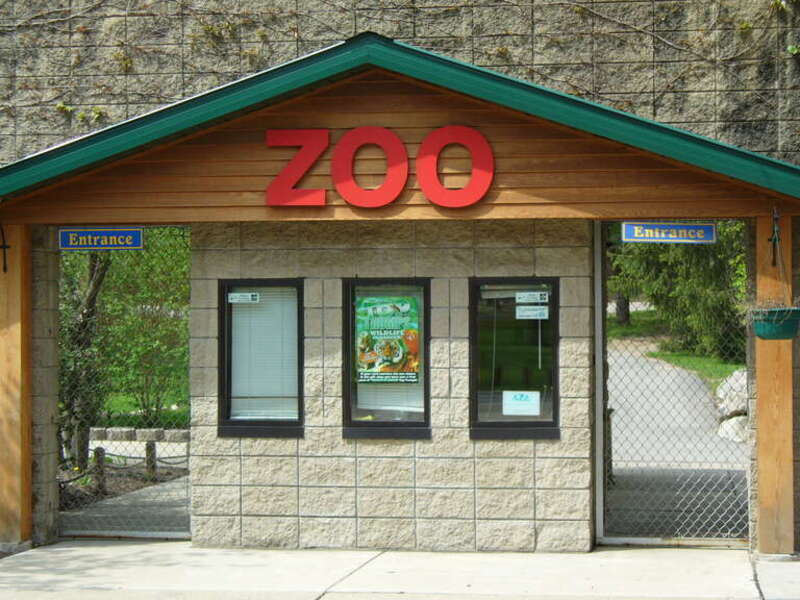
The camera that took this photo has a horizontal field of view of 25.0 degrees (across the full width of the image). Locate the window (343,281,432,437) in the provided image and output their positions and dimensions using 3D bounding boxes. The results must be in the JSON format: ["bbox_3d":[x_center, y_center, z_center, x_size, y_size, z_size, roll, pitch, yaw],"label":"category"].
[{"bbox_3d":[-0.083,0.399,12.314,0.609,1.094,0.100,0,-1,9],"label":"window"}]

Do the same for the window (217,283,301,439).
[{"bbox_3d":[-0.948,0.404,12.449,0.605,1.091,0.100,0,-1,9],"label":"window"}]

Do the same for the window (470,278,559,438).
[{"bbox_3d":[0.781,0.394,12.180,0.609,1.088,0.100,0,-1,9],"label":"window"}]

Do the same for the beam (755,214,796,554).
[{"bbox_3d":[2.424,0.543,11.648,0.216,2.161,0.200,0,-1,9],"label":"beam"}]

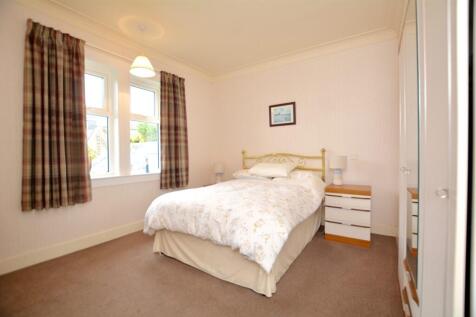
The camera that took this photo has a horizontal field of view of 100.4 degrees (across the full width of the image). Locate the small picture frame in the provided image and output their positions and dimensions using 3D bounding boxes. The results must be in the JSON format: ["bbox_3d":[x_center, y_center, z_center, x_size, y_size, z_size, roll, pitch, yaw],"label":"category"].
[{"bbox_3d":[0.768,-0.756,3.450,0.479,0.377,0.025,1,2,35],"label":"small picture frame"}]

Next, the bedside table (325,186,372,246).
[{"bbox_3d":[1.462,0.711,2.615,0.488,0.666,0.488,1,2,35],"label":"bedside table"}]

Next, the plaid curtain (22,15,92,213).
[{"bbox_3d":[-1.877,-0.417,2.074,0.139,1.824,0.538,1,2,35],"label":"plaid curtain"}]

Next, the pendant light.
[{"bbox_3d":[-1.202,-1.163,2.505,0.293,0.184,0.293,0,1,0],"label":"pendant light"}]

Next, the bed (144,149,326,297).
[{"bbox_3d":[0.163,0.461,2.680,1.554,1.177,1.992,1,2,35],"label":"bed"}]

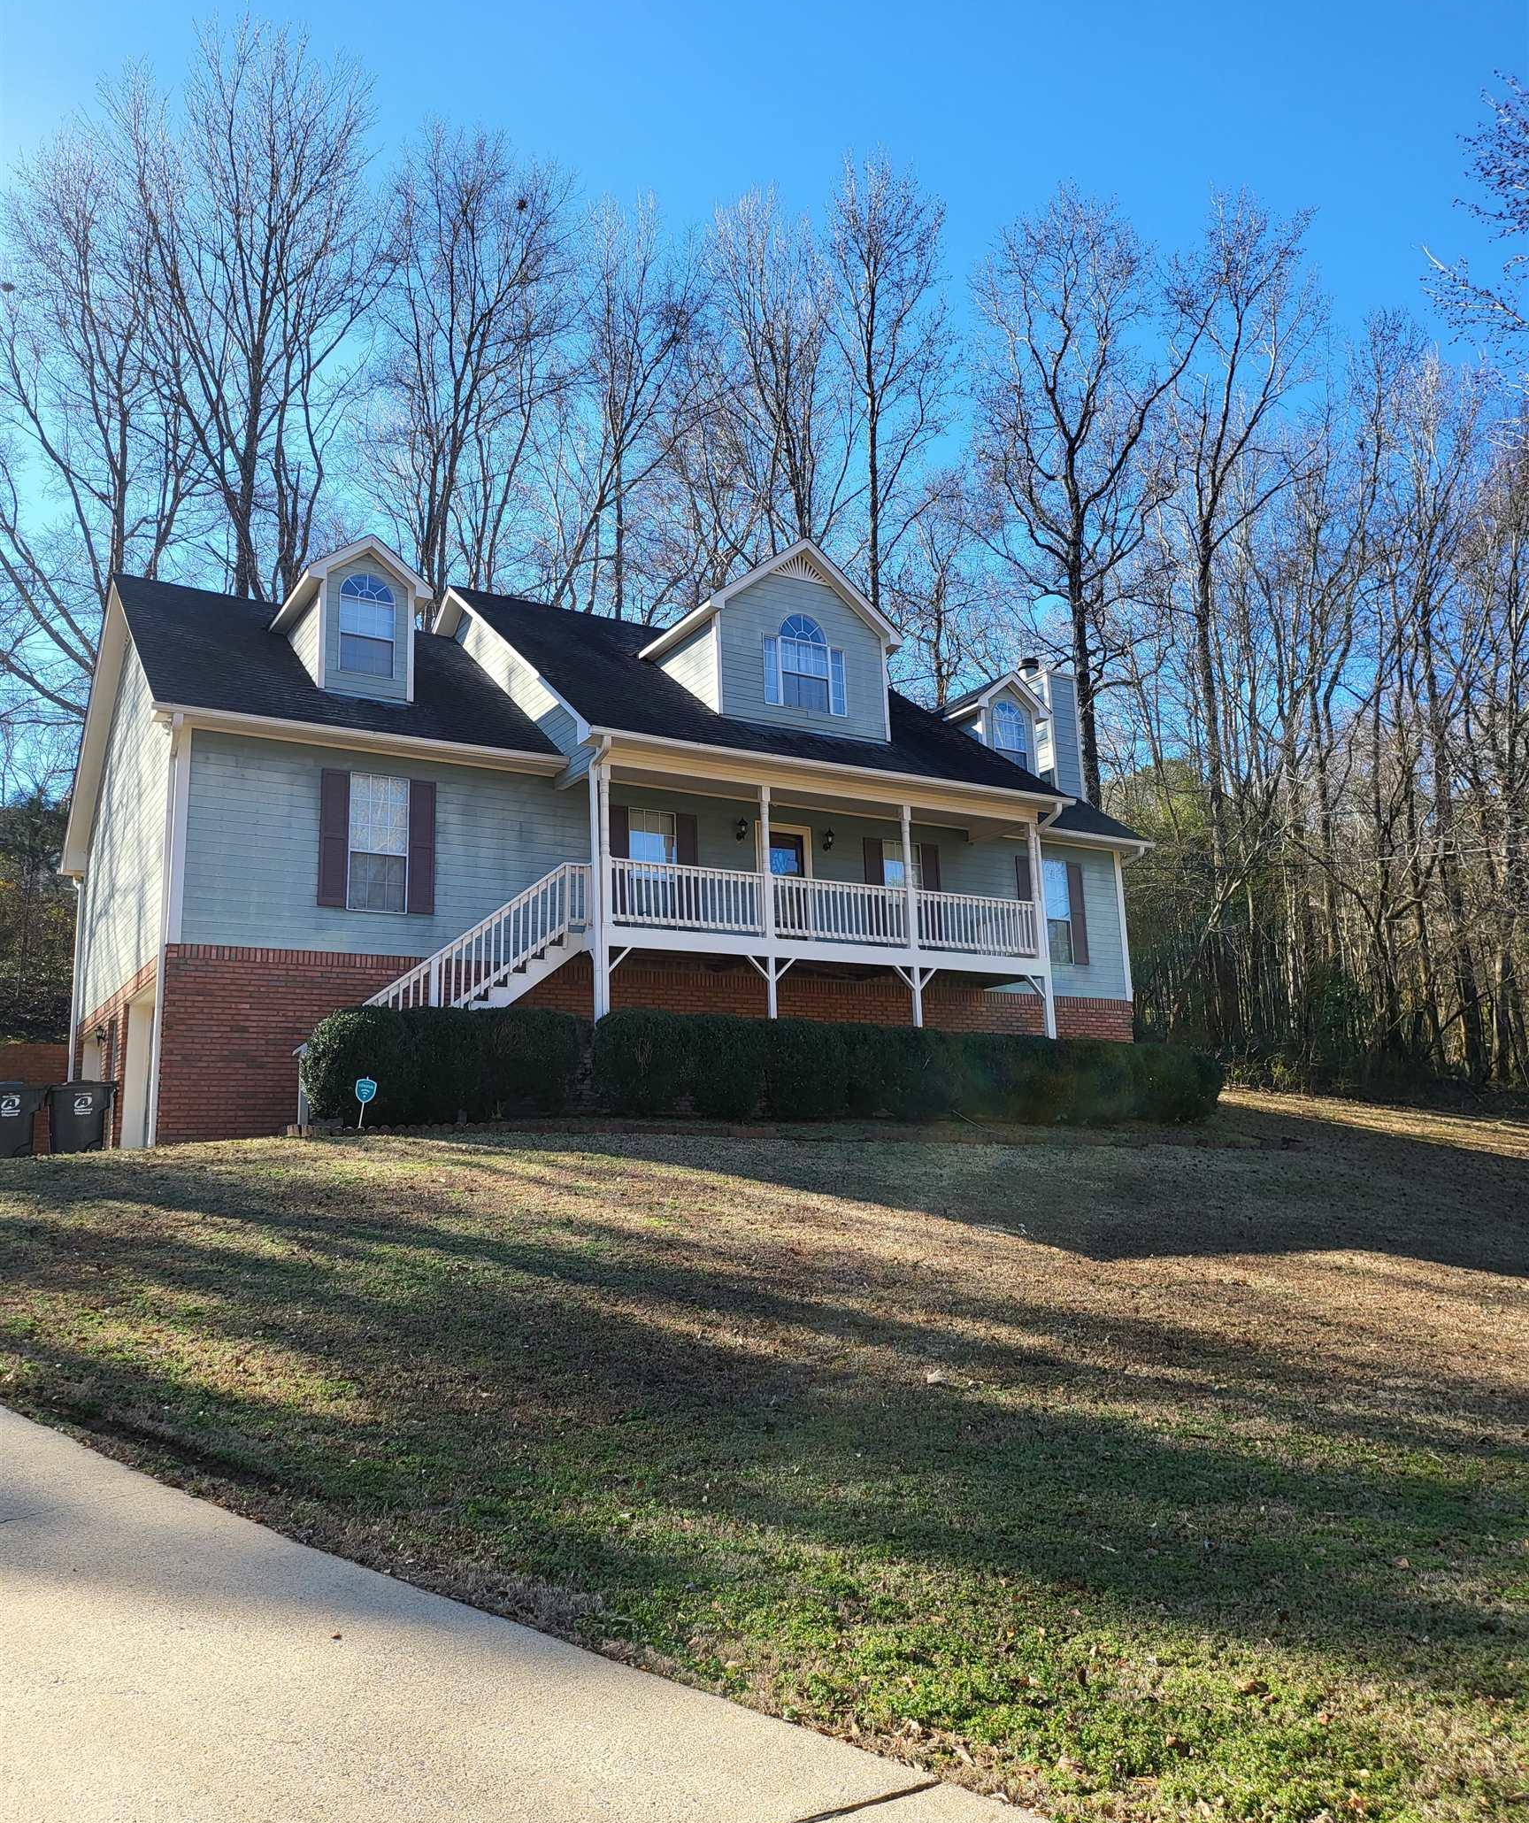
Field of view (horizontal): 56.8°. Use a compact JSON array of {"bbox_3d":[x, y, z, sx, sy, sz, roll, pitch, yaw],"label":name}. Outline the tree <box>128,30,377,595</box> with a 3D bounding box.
[{"bbox_3d":[-11.533,-9.832,31.445,6.200,23.090,6.200,2,-12,-21],"label":"tree"}]

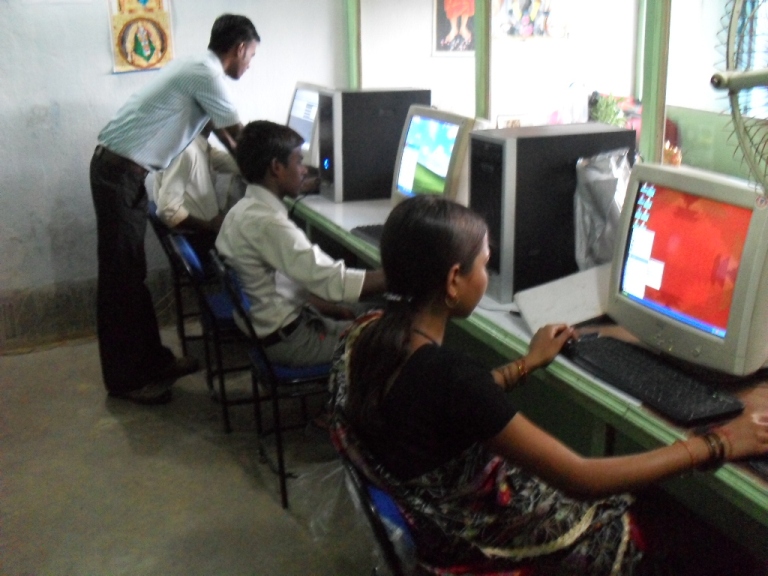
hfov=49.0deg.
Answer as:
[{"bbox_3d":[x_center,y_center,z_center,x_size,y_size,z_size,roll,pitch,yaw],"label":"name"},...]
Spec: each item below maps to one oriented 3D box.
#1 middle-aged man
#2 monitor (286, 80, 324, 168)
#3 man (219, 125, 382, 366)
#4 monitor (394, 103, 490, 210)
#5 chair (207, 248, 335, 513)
[{"bbox_3d":[-0.781,-0.312,3.406,0.780,1.480,0.500,-8,19,-19],"label":"middle-aged man"},{"bbox_3d":[-0.181,-0.736,3.963,0.410,0.410,0.400,1,16,-24],"label":"monitor"},{"bbox_3d":[-0.195,0.055,2.679,0.680,1.200,0.480,-8,19,-19],"label":"man"},{"bbox_3d":[0.318,-0.387,2.861,0.410,0.410,0.400,0,16,-26],"label":"monitor"},{"bbox_3d":[-0.314,0.233,2.705,0.500,0.850,0.400,-9,19,-22],"label":"chair"}]

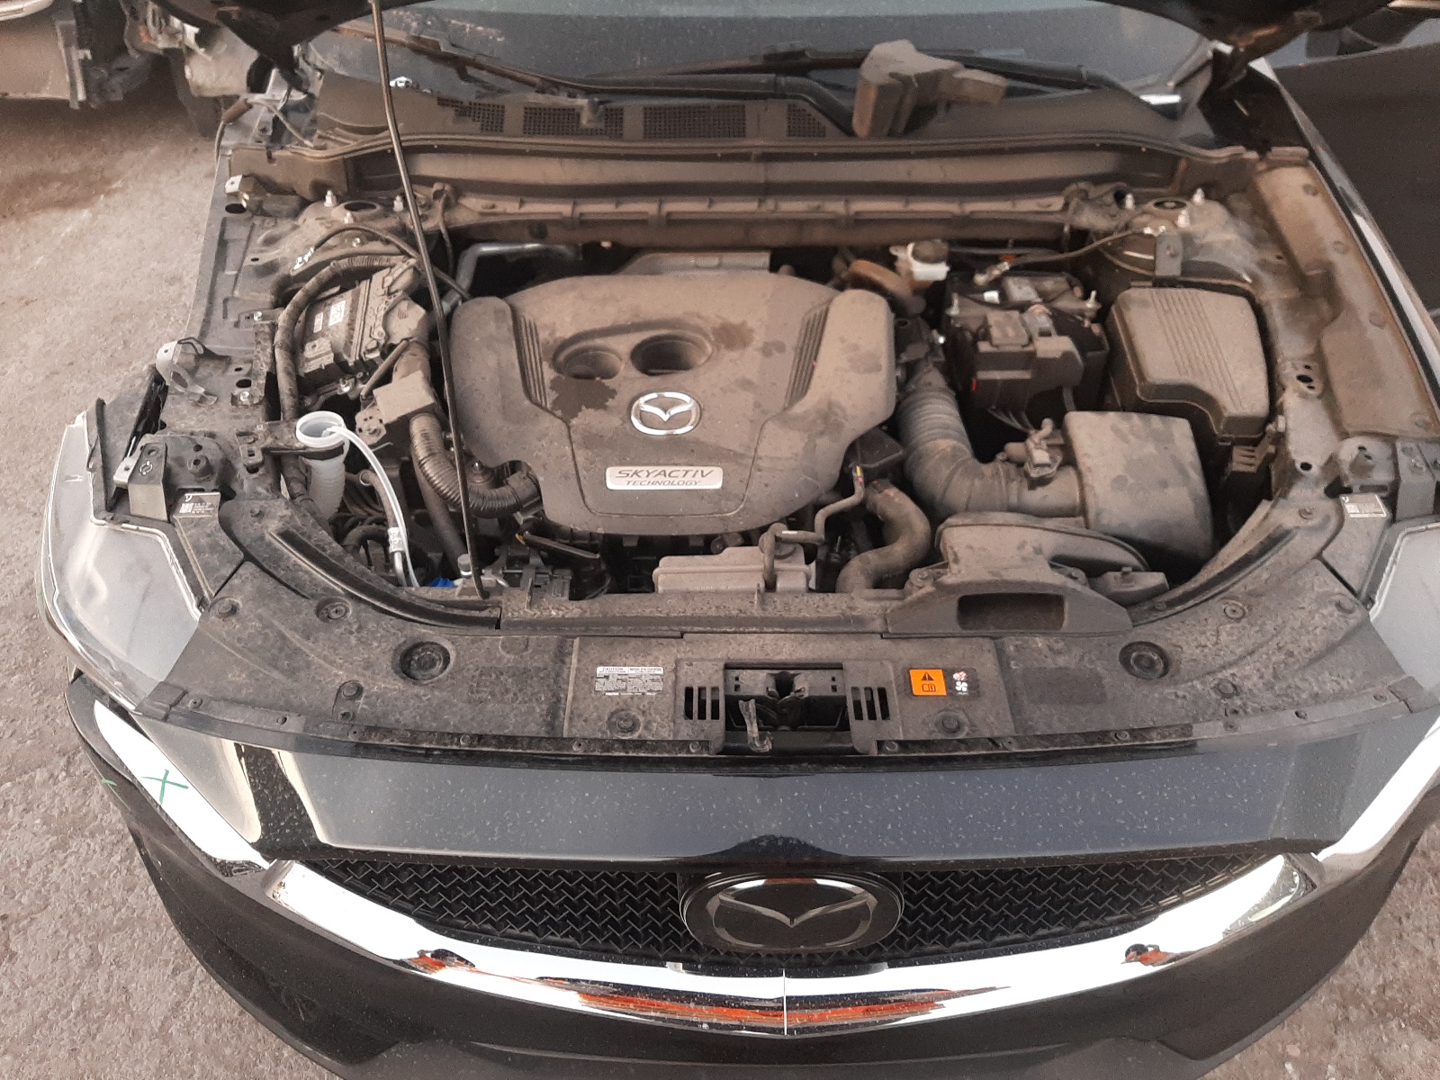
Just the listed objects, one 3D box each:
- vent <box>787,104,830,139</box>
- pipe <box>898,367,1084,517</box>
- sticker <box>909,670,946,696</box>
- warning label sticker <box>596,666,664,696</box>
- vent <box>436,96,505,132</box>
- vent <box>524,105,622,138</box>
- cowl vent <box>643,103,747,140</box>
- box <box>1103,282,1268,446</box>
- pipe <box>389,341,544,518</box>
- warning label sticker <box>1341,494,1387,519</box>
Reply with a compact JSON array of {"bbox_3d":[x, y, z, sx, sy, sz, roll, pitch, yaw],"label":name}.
[{"bbox_3d":[0.128,-0.608,1.570,0.060,0.010,0.057,0,72,0],"label":"vent"},{"bbox_3d":[0.325,-0.134,1.365,0.190,0.105,0.285,0,45,0],"label":"pipe"},{"bbox_3d":[0.189,0.130,0.983,0.031,0.002,0.028,0,48,0],"label":"sticker"},{"bbox_3d":[-0.083,0.129,0.985,0.061,0.002,0.031,0,48,0],"label":"warning label sticker"},{"bbox_3d":[-0.369,-0.630,1.600,0.101,0.010,0.059,0,72,0],"label":"vent"},{"bbox_3d":[-0.213,-0.608,1.570,0.146,0.010,0.055,0,72,0],"label":"vent"},{"bbox_3d":[-0.036,-0.608,1.570,0.149,0.010,0.057,0,72,0],"label":"cowl vent"},{"bbox_3d":[0.588,-0.204,1.377,0.173,0.108,0.230,0,53,0],"label":"box"},{"bbox_3d":[-0.330,-0.152,1.411,0.200,0.100,0.260,0,45,0],"label":"pipe"},{"bbox_3d":[0.667,-0.034,1.120,0.036,0.002,0.030,0,54,0],"label":"warning label sticker"}]

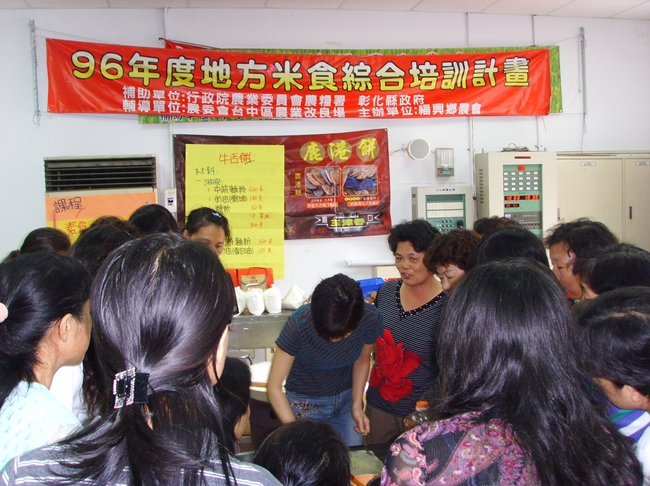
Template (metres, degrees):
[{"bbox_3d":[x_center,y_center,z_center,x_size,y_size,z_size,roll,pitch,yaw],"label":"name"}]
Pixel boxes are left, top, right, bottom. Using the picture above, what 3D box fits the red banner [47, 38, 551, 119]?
[{"bbox_3d":[-0.095,-1.305,5.822,4.030,0.620,0.030,-2,2,-9],"label":"red banner"}]

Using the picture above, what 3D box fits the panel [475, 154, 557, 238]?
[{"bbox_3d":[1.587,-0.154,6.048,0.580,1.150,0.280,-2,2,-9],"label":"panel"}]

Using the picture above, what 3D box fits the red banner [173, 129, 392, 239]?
[{"bbox_3d":[-0.318,-0.459,5.849,1.750,0.860,0.020,-2,2,-9],"label":"red banner"}]

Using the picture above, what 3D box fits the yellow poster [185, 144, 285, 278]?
[{"bbox_3d":[-0.707,-0.243,5.787,0.780,1.080,0.020,-2,2,-9],"label":"yellow poster"}]

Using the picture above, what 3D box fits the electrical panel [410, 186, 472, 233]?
[{"bbox_3d":[0.975,-0.147,6.018,0.470,0.620,0.140,-2,2,-9],"label":"electrical panel"}]

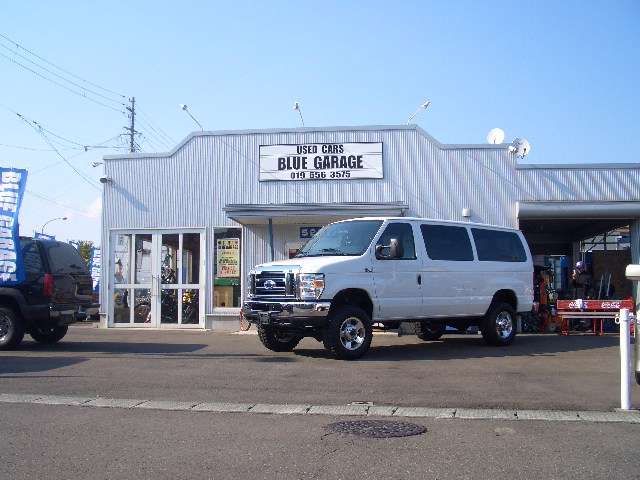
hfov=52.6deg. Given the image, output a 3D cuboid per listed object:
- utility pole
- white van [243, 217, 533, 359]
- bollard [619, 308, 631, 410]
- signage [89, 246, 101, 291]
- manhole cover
[{"bbox_3d":[-12.026,-2.426,41.458,0.900,13.690,0.700,0,-5,0],"label":"utility pole"},{"bbox_3d":[1.440,0.799,11.461,5.500,2.200,2.080,3,-6,-36],"label":"white van"},{"bbox_3d":[2.593,1.014,5.490,0.080,0.850,0.080,1,-5,0],"label":"bollard"},{"bbox_3d":[-8.538,1.159,25.000,0.600,1.800,0.050,0,-5,-3],"label":"signage"},{"bbox_3d":[0.422,1.406,4.749,0.720,0.030,0.720,0,-5,0],"label":"manhole cover"}]

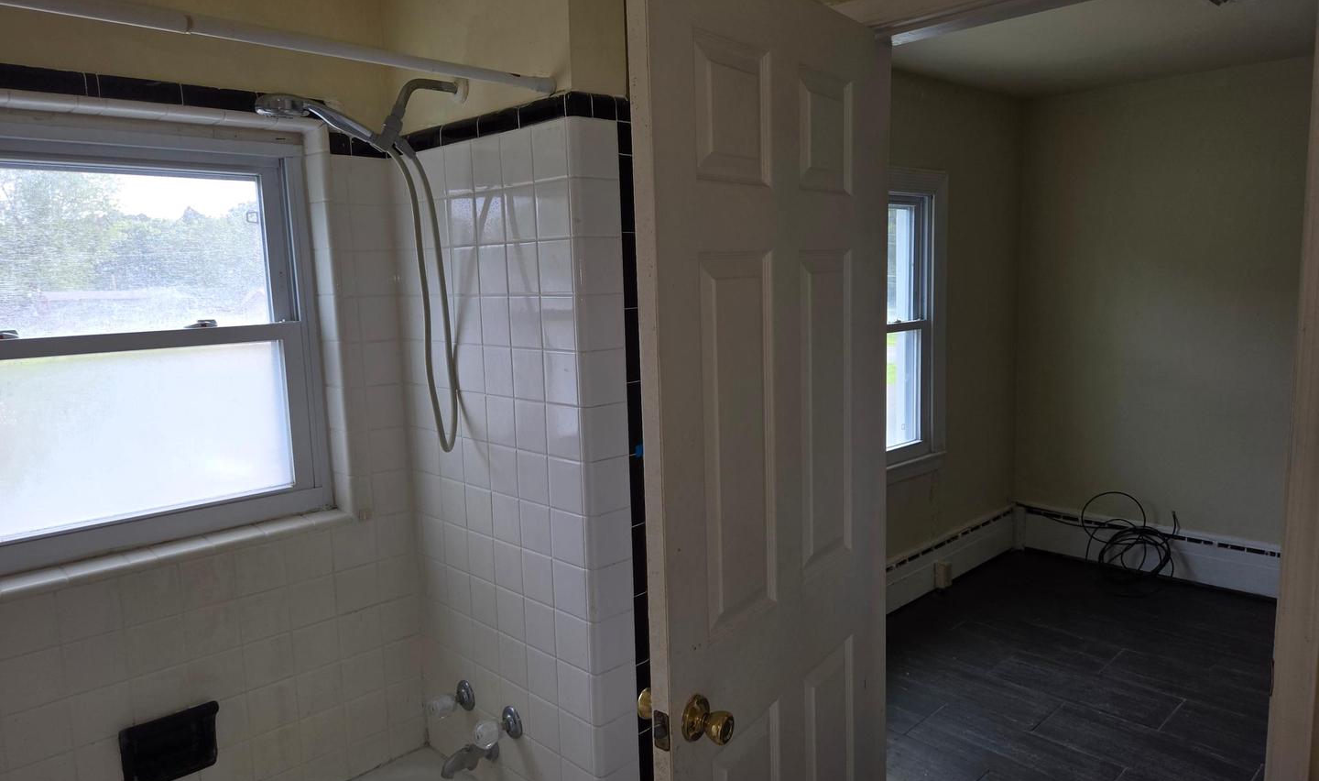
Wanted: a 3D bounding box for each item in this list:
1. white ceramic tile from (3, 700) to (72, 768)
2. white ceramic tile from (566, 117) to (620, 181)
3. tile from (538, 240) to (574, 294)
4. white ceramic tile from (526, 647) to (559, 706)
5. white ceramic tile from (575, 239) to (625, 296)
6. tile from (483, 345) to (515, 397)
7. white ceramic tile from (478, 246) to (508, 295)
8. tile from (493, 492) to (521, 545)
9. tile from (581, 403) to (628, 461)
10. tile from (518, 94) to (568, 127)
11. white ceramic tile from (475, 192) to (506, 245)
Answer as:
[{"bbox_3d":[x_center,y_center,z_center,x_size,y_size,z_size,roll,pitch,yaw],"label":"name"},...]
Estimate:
[{"bbox_3d":[-1.200,0.660,1.688,0.108,0.108,0.009,-9,10,-44],"label":"white ceramic tile"},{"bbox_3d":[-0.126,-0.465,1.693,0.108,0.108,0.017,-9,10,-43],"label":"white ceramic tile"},{"bbox_3d":[-0.203,-0.245,1.730,0.009,0.108,0.108,-9,10,-43],"label":"tile"},{"bbox_3d":[-0.252,0.624,1.921,0.009,0.109,0.109,-9,10,-43],"label":"white ceramic tile"},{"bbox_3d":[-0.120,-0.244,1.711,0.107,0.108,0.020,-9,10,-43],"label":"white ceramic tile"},{"bbox_3d":[-0.344,-0.041,1.886,0.009,0.108,0.108,-9,10,-43],"label":"tile"},{"bbox_3d":[-0.356,-0.260,1.890,0.009,0.109,0.109,-9,10,-43],"label":"white ceramic tile"},{"bbox_3d":[-0.334,0.282,1.927,0.009,0.108,0.108,-9,10,-43],"label":"tile"},{"bbox_3d":[-0.110,0.083,1.762,0.111,0.109,0.018,-9,10,-43],"label":"tile"},{"bbox_3d":[-0.225,-0.540,1.703,0.012,0.043,0.149,-9,10,-43],"label":"tile"},{"bbox_3d":[-0.359,-0.370,1.875,0.009,0.108,0.108,-9,10,-43],"label":"white ceramic tile"}]

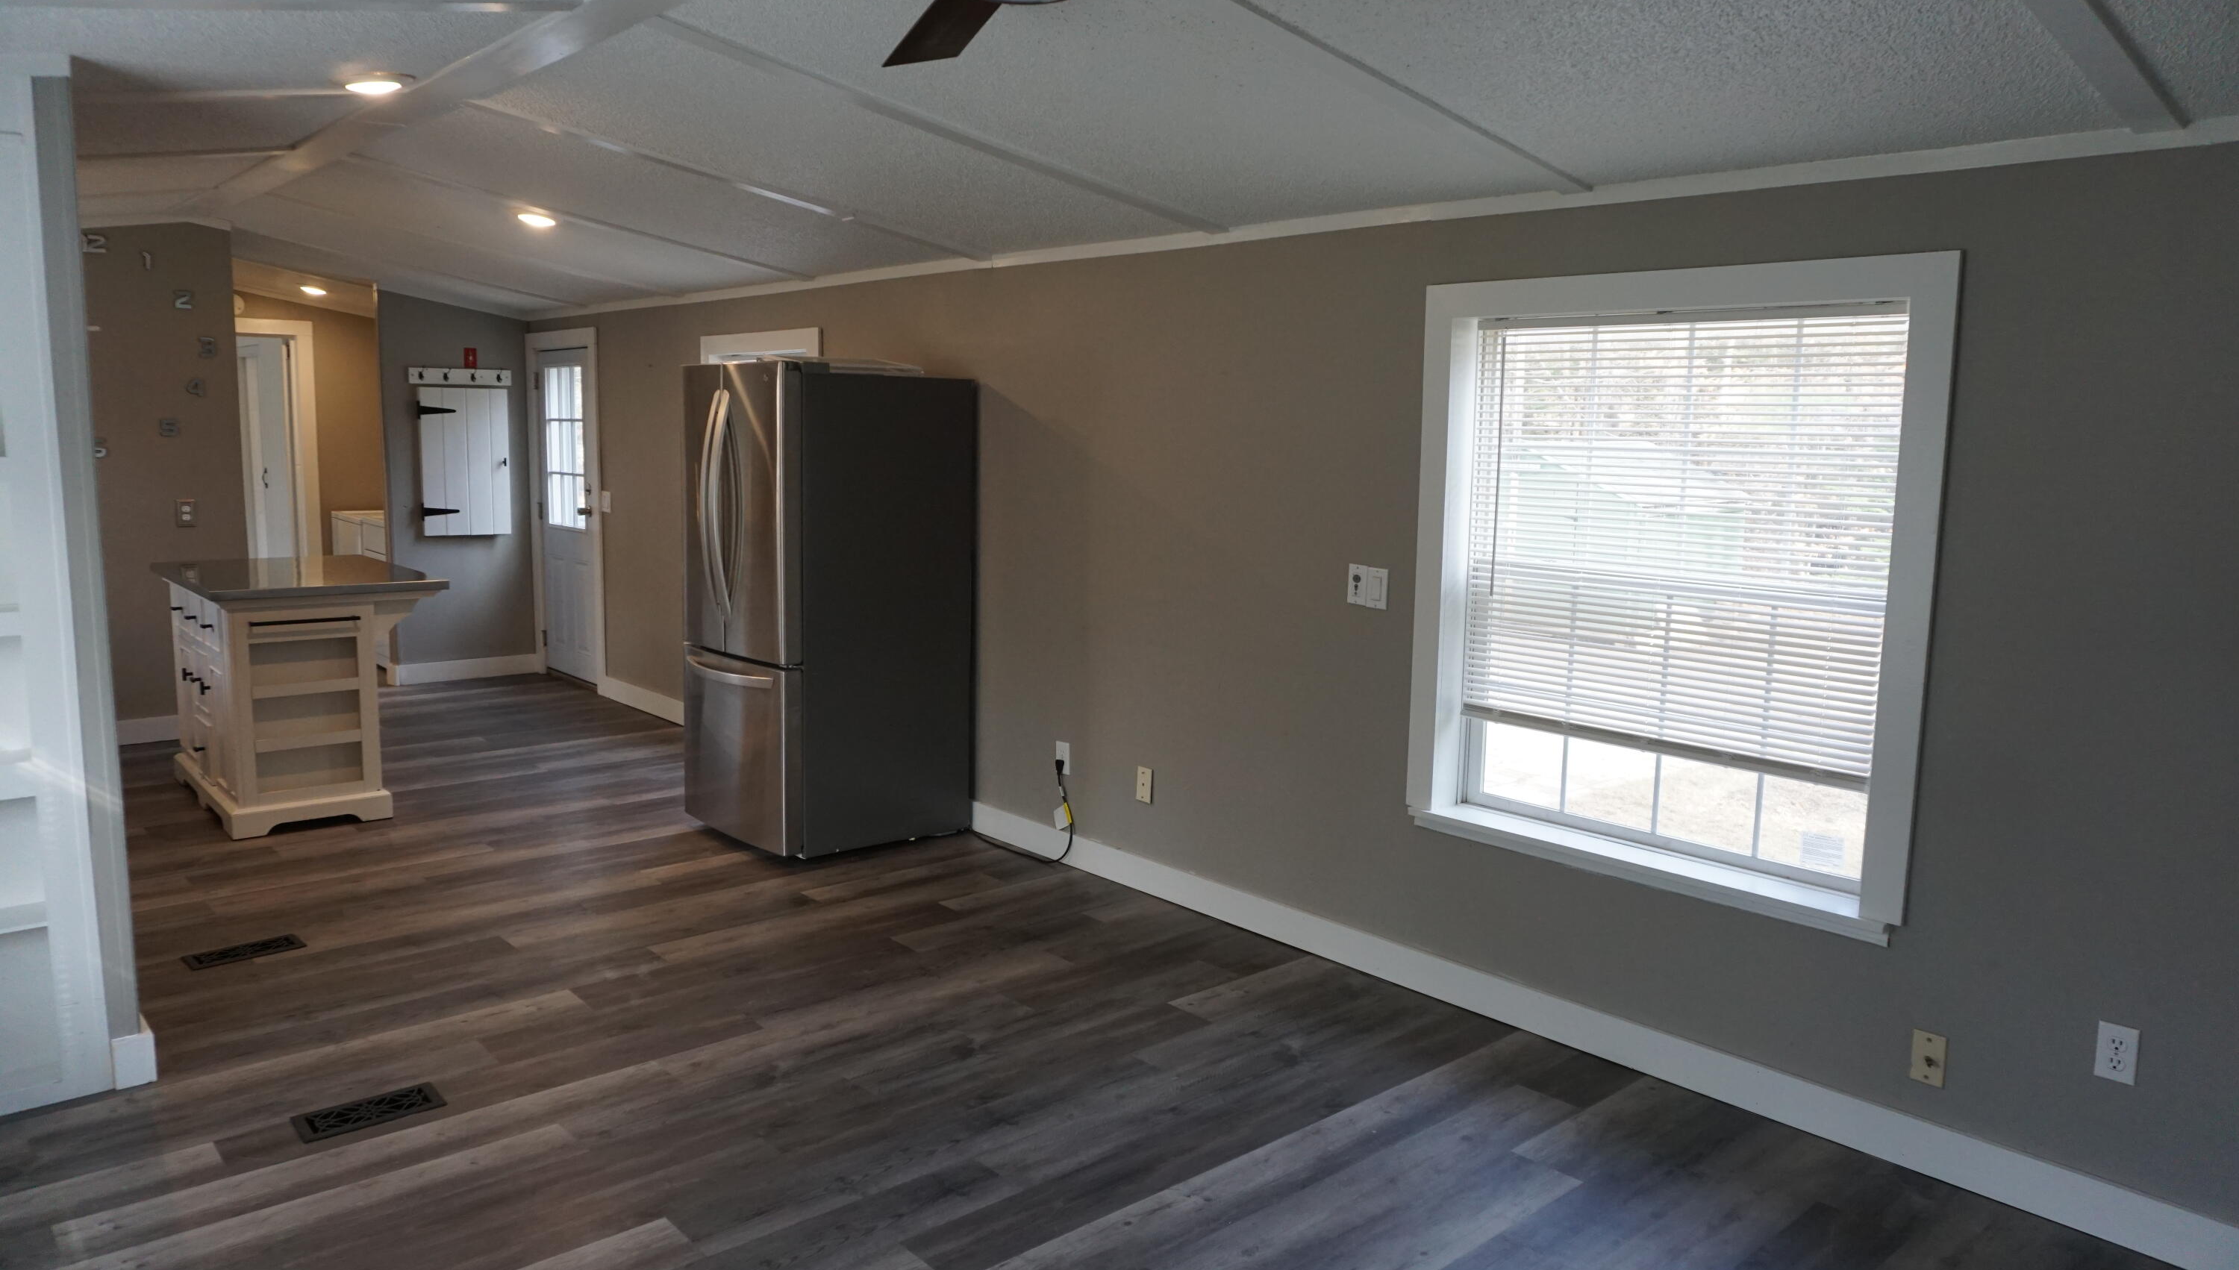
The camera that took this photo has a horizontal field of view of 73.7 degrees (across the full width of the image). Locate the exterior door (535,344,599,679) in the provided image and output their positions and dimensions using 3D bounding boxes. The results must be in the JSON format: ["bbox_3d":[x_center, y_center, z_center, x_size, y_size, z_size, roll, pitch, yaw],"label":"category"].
[{"bbox_3d":[-3.215,-0.690,8.713,0.045,1.939,0.768,-6,11,-41],"label":"exterior door"}]

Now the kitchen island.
[{"bbox_3d":[-3.348,0.204,6.096,0.819,0.926,1.246,-6,11,-41],"label":"kitchen island"}]

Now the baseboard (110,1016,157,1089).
[{"bbox_3d":[-2.342,0.989,3.535,0.084,0.117,0.136,-6,11,-41],"label":"baseboard"}]

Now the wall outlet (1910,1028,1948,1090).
[{"bbox_3d":[1.745,0.914,3.219,0.010,0.116,0.070,-6,11,-41],"label":"wall outlet"}]

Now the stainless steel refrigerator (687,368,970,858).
[{"bbox_3d":[-1.147,-0.120,5.689,0.874,1.768,0.771,-6,11,-41],"label":"stainless steel refrigerator"}]

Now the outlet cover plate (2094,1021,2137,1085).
[{"bbox_3d":[1.973,0.828,2.951,0.010,0.116,0.070,-6,11,-41],"label":"outlet cover plate"}]

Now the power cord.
[{"bbox_3d":[-0.396,0.615,5.545,0.085,0.381,0.638,-6,11,-41],"label":"power cord"}]

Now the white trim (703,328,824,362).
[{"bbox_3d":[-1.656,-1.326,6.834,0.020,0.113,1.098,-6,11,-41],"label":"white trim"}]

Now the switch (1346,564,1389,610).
[{"bbox_3d":[0.710,-0.138,4.262,0.012,0.117,0.140,-6,11,-41],"label":"switch"}]

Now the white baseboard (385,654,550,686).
[{"bbox_3d":[-3.906,0.206,8.934,0.844,0.117,0.017,-6,11,-41],"label":"white baseboard"}]

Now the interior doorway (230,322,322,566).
[{"bbox_3d":[-5.509,-0.903,9.372,0.889,2.130,0.131,-6,11,-41],"label":"interior doorway"}]

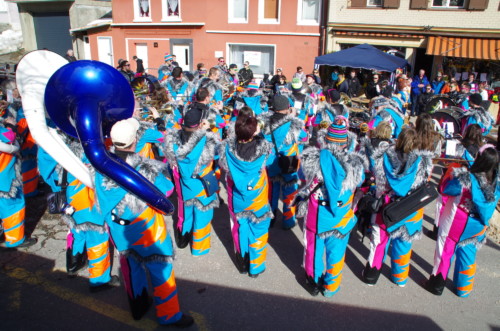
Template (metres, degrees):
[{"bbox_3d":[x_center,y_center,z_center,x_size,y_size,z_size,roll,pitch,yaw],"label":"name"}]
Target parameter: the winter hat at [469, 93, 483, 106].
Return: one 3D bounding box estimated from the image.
[{"bbox_3d":[4.064,-1.193,6.750,0.250,0.220,0.210,11,19,28],"label":"winter hat"}]

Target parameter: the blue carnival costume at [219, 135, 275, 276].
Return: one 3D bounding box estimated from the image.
[{"bbox_3d":[-0.045,0.416,4.014,0.560,1.470,0.450,7,18,14],"label":"blue carnival costume"}]

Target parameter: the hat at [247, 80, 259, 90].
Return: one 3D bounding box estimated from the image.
[{"bbox_3d":[0.047,-1.497,7.000,0.210,0.200,0.220,1,17,0],"label":"hat"}]

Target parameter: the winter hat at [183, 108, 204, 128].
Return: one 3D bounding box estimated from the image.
[{"bbox_3d":[-0.617,-0.509,4.050,0.200,0.190,0.230,13,21,34],"label":"winter hat"}]

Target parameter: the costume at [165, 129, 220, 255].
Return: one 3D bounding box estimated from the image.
[{"bbox_3d":[-0.665,0.301,4.330,0.620,1.500,0.450,3,17,5],"label":"costume"}]

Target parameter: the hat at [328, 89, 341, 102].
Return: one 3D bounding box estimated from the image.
[{"bbox_3d":[1.355,-1.118,6.000,0.200,0.210,0.220,-3,18,-15],"label":"hat"}]

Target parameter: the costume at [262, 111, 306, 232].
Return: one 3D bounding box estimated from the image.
[{"bbox_3d":[0.455,0.056,5.034,0.560,1.520,0.450,8,18,17],"label":"costume"}]

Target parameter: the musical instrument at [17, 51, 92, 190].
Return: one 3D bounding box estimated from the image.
[{"bbox_3d":[-1.685,-0.391,3.400,0.900,1.120,0.700,2,17,3],"label":"musical instrument"}]

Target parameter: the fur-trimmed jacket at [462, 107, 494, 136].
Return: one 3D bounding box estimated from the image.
[{"bbox_3d":[4.090,-0.653,6.700,0.480,0.700,0.560,14,20,34],"label":"fur-trimmed jacket"}]

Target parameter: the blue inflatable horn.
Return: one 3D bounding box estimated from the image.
[{"bbox_3d":[-1.081,-0.217,2.900,0.920,1.100,0.720,-1,17,-8],"label":"blue inflatable horn"}]

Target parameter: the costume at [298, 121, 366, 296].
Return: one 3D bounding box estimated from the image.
[{"bbox_3d":[0.751,0.419,3.669,0.620,1.600,0.450,4,17,6],"label":"costume"}]

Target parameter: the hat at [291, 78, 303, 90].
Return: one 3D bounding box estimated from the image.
[{"bbox_3d":[0.892,-1.531,7.100,0.210,0.220,0.220,4,17,10],"label":"hat"}]

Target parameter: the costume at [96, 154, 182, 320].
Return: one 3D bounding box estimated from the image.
[{"bbox_3d":[-0.936,0.615,3.298,0.660,1.480,0.480,8,18,20],"label":"costume"}]

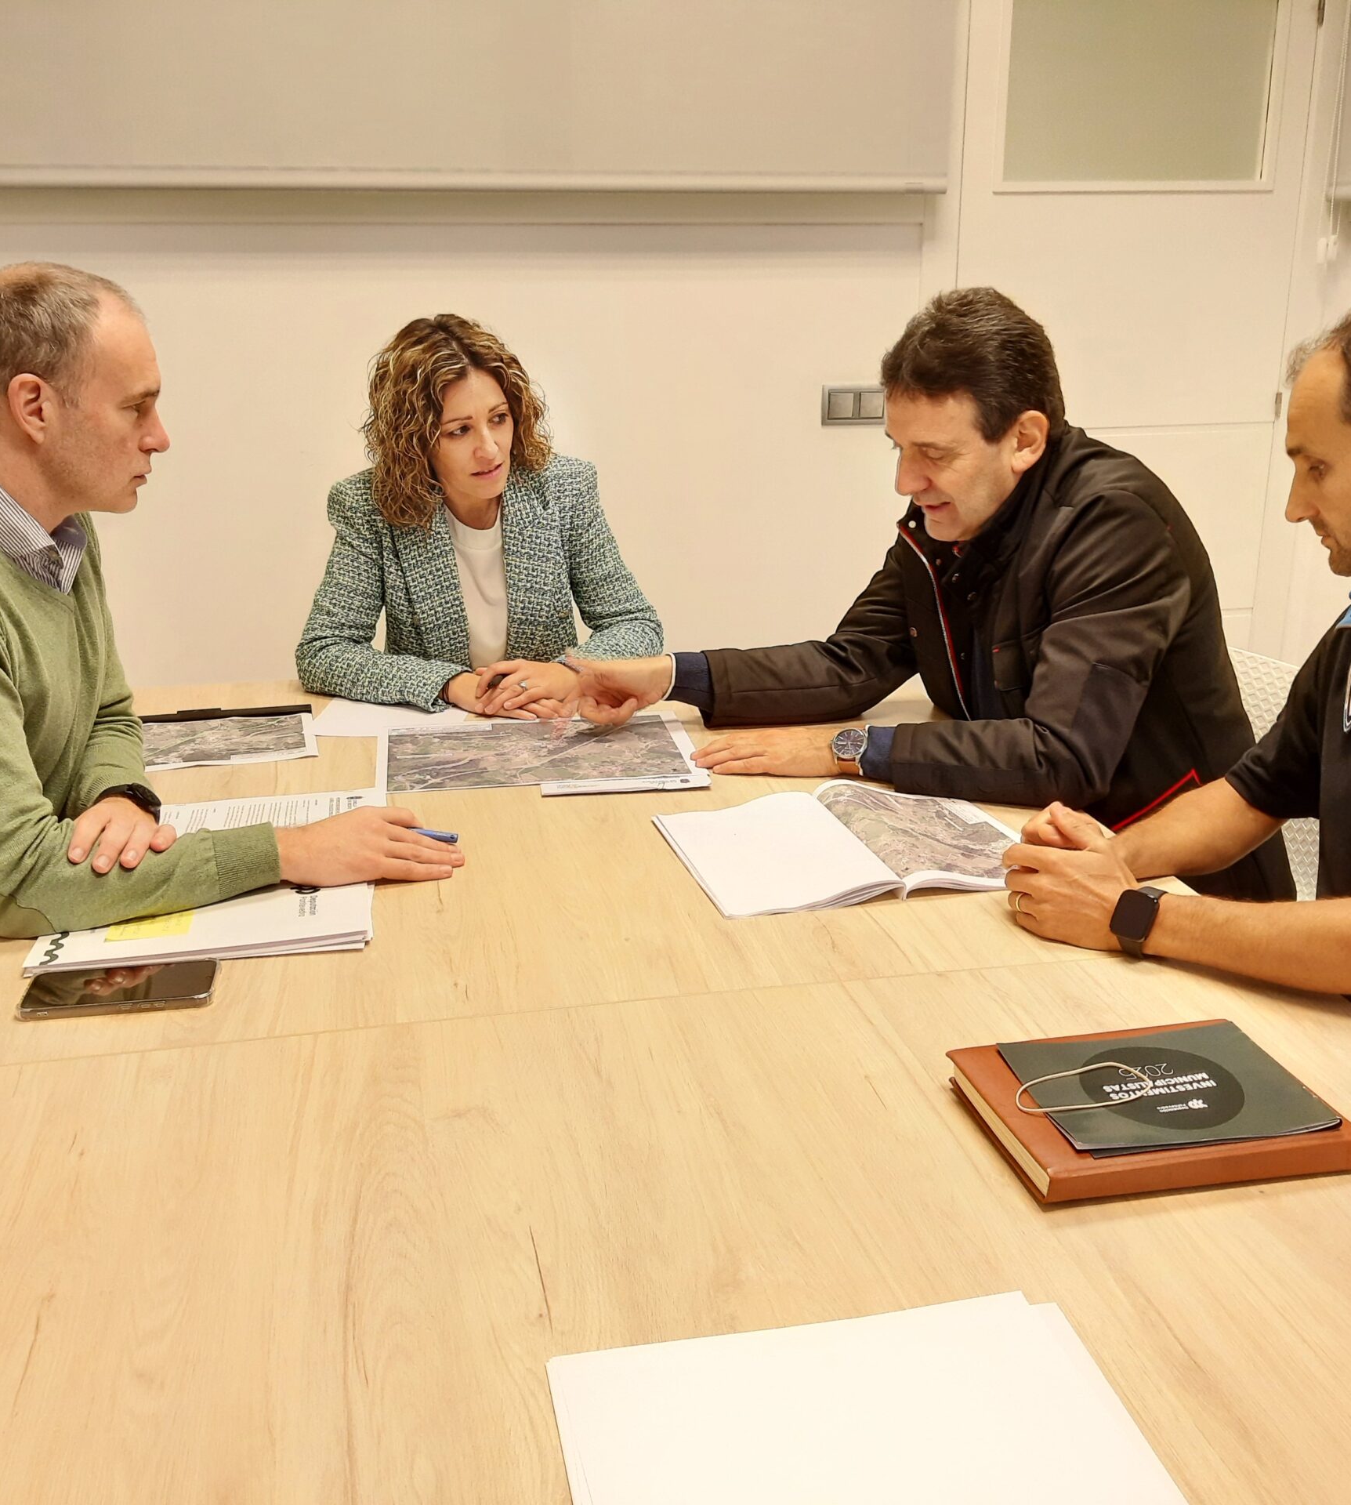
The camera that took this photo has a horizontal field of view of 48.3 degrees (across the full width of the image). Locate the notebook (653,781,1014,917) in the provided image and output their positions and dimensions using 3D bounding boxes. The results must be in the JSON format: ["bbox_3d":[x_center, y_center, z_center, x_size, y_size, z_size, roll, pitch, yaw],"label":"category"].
[{"bbox_3d":[0.198,0.090,1.641,0.385,0.025,0.292,-5,19,-14],"label":"notebook"}]

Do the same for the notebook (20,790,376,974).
[{"bbox_3d":[-0.470,0.119,1.567,0.303,0.015,0.425,-3,18,-10],"label":"notebook"}]

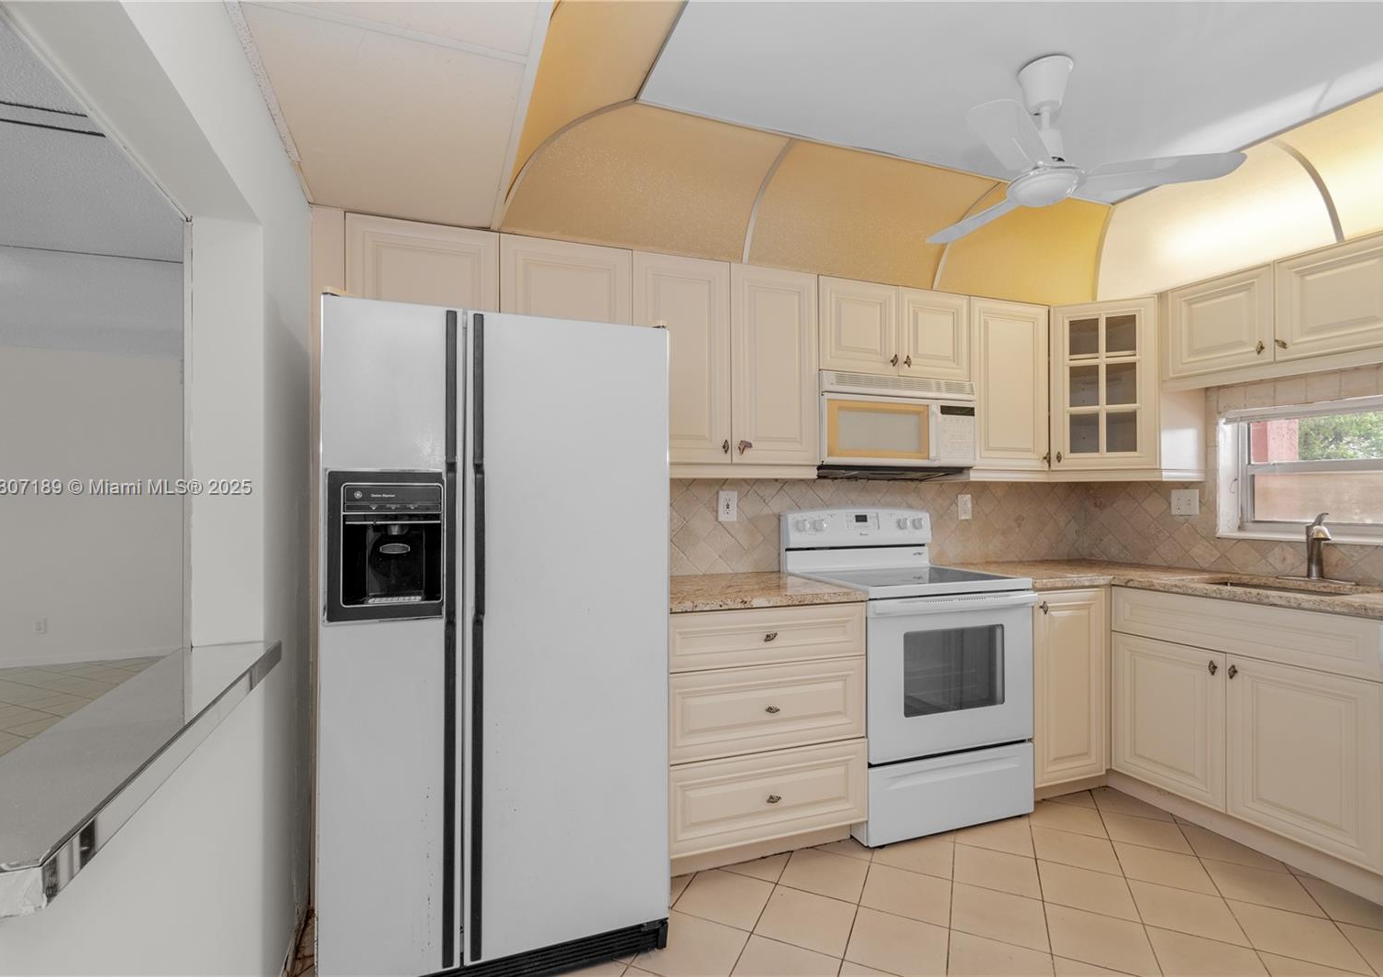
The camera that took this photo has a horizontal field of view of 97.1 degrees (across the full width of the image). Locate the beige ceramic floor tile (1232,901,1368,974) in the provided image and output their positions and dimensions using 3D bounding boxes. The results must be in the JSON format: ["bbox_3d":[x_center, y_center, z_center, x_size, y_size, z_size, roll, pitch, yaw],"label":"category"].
[{"bbox_3d":[1.717,1.279,1.734,0.252,0.010,0.252,-1,-2,25],"label":"beige ceramic floor tile"}]

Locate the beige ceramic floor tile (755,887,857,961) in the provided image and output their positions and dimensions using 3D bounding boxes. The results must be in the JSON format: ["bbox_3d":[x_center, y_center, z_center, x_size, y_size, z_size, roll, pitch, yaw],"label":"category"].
[{"bbox_3d":[0.345,1.278,1.807,0.250,0.010,0.250,-1,-2,25],"label":"beige ceramic floor tile"}]

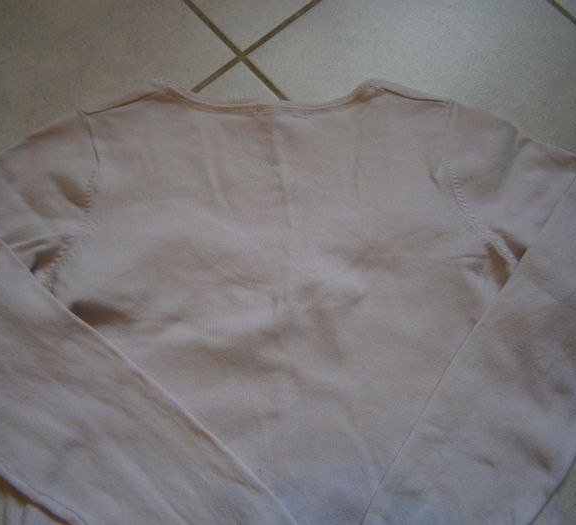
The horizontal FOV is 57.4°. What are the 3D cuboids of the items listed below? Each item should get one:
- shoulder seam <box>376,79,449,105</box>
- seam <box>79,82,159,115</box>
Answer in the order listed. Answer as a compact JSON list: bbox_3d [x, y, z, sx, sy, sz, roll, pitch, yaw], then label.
[{"bbox_3d":[0.130,-0.177,0.545,0.078,0.012,0.013,15,75,0],"label":"shoulder seam"},{"bbox_3d":[-0.168,-0.163,0.523,0.079,0.012,0.013,-21,78,-8],"label":"seam"}]

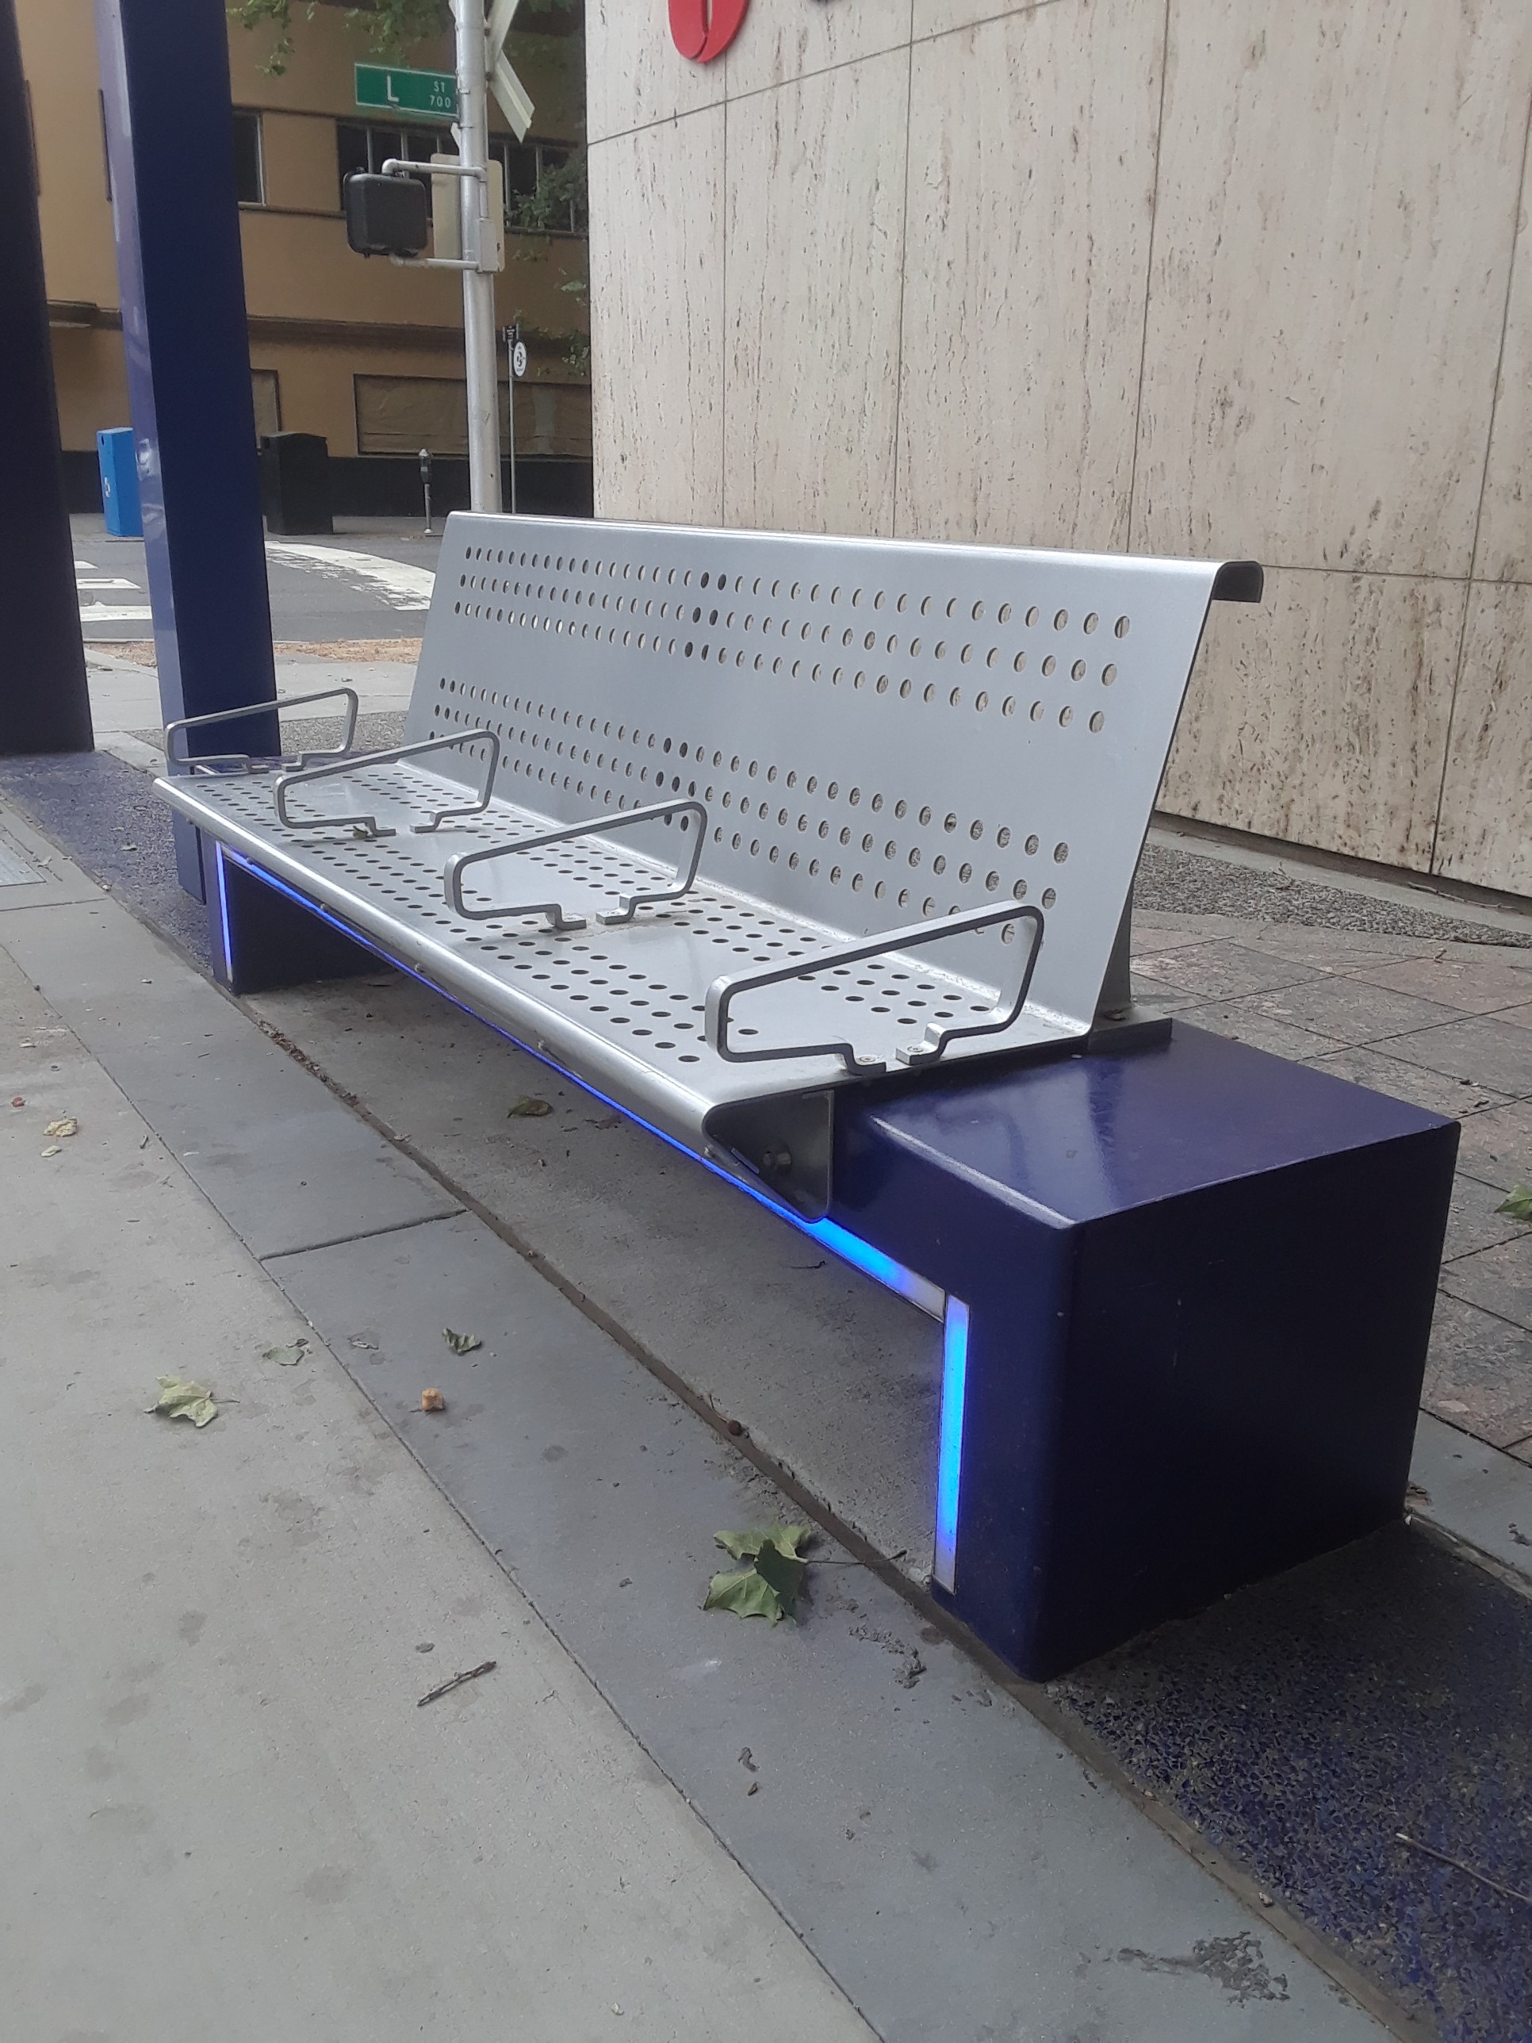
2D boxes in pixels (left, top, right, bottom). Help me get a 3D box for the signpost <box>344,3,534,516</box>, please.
[{"bbox_3d":[-1.872,-4.432,10.485,1.150,4.300,0.550,-10,20,-30],"label":"signpost"}]

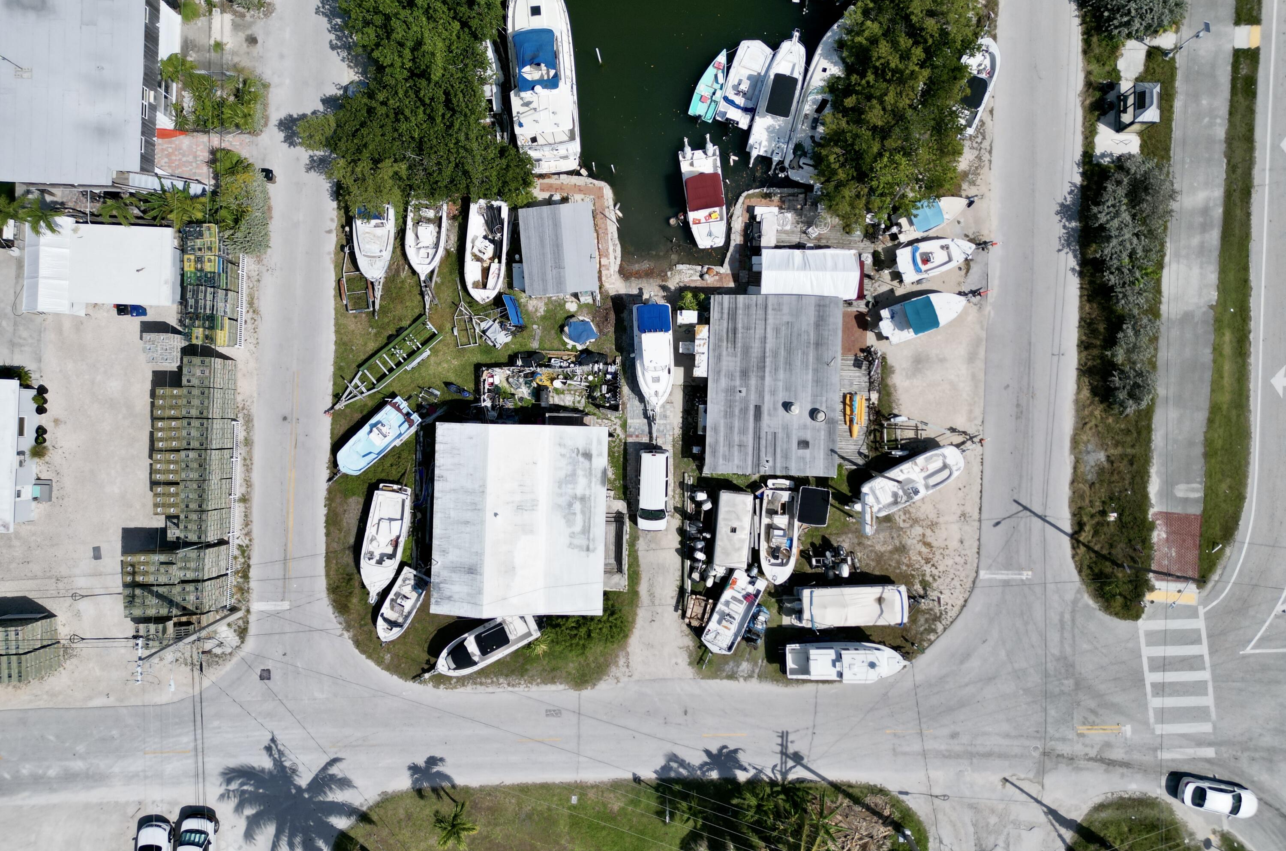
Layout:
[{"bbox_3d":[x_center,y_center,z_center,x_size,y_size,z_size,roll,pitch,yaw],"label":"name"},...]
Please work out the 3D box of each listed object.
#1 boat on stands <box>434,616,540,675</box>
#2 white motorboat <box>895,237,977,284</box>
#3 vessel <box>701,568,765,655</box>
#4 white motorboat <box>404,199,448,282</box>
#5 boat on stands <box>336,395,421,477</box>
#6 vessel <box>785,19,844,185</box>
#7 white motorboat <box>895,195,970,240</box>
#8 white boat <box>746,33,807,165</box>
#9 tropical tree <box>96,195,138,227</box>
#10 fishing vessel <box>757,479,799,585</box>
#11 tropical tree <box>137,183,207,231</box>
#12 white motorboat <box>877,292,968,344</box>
[{"bbox_3d":[-9.960,13.650,56.350,7.000,1.750,2.250,-26,90,0],"label":"boat on stands"},{"bbox_3d":[18.820,-10.710,56.990,4.940,1.510,2.150,-15,90,0],"label":"white motorboat"},{"bbox_3d":[5.770,11.970,56.350,2.000,1.600,5.650,26,90,0],"label":"vessel"},{"bbox_3d":[-13.820,-11.750,56.990,2.470,1.610,5.190,2,90,0],"label":"white motorboat"},{"bbox_3d":[-17.132,0.872,57.506,5.793,1.600,2.300,-42,90,0],"label":"boat on stands"},{"bbox_3d":[12.150,-20.900,57.000,3.800,2.900,11.400,11,90,0],"label":"vessel"},{"bbox_3d":[18.470,-13.450,56.790,4.990,1.920,1.970,-20,90,0],"label":"white motorboat"},{"bbox_3d":[8.983,-21.278,58.677,2.600,2.900,9.160,14,89,0],"label":"white boat"},{"bbox_3d":[-32.200,-13.200,55.800,2.500,3.300,2.200,0,90,0],"label":"tropical tree"},{"bbox_3d":[8.610,6.810,56.790,2.290,1.820,6.510,2,90,0],"label":"fishing vessel"},{"bbox_3d":[-28.650,-13.370,55.880,4.140,4.240,2.980,0,90,0],"label":"tropical tree"},{"bbox_3d":[17.730,-6.960,56.300,5.700,1.950,2.400,-18,90,0],"label":"white motorboat"}]

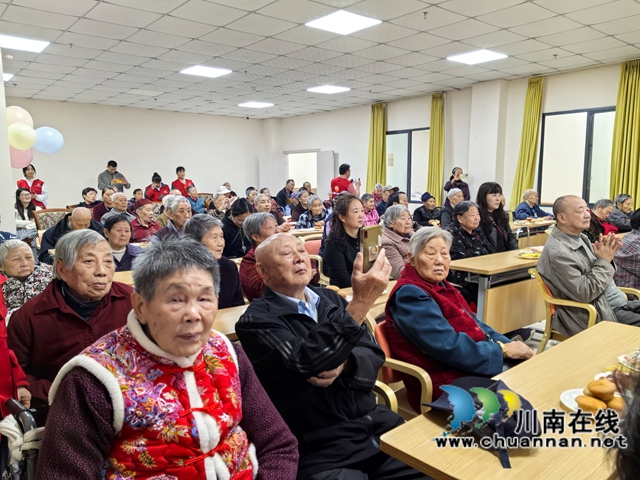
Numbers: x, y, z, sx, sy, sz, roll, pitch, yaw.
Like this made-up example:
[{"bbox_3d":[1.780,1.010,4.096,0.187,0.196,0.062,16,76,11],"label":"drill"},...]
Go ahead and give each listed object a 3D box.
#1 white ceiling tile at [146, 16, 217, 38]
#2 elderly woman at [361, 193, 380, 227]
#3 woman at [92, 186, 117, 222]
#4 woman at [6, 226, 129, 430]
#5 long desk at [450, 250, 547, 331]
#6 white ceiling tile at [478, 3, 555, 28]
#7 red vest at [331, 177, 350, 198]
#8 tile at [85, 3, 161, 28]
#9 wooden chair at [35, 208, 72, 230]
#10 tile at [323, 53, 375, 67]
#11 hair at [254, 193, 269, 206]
[{"bbox_3d":[-1.440,-2.227,5.218,0.600,0.020,0.600,-6,9,-40],"label":"white ceiling tile"},{"bbox_3d":[0.737,-0.046,6.728,0.480,1.152,0.650,-6,9,-39],"label":"elderly woman"},{"bbox_3d":[-2.600,-0.003,6.350,0.500,1.220,0.720,-6,9,-39],"label":"woman"},{"bbox_3d":[-0.720,0.577,1.560,0.500,1.200,0.720,-6,9,-39],"label":"woman"},{"bbox_3d":[1.727,0.506,4.273,1.750,0.750,0.440,-6,9,-40],"label":"long desk"},{"bbox_3d":[1.934,-2.207,4.908,0.600,0.020,0.600,-6,9,-39],"label":"white ceiling tile"},{"bbox_3d":[0.371,-0.826,8.812,0.280,0.620,0.440,-6,9,-39],"label":"red vest"},{"bbox_3d":[-1.911,-2.179,4.832,0.600,0.020,0.600,-6,9,-39],"label":"tile"},{"bbox_3d":[-2.773,0.185,5.522,0.560,1.033,0.600,-6,9,-39],"label":"wooden chair"},{"bbox_3d":[0.392,-2.427,6.739,0.600,0.020,0.600,-6,9,-39],"label":"tile"},{"bbox_3d":[-0.711,-0.491,6.100,0.160,0.160,0.190,-6,9,-39],"label":"hair"}]

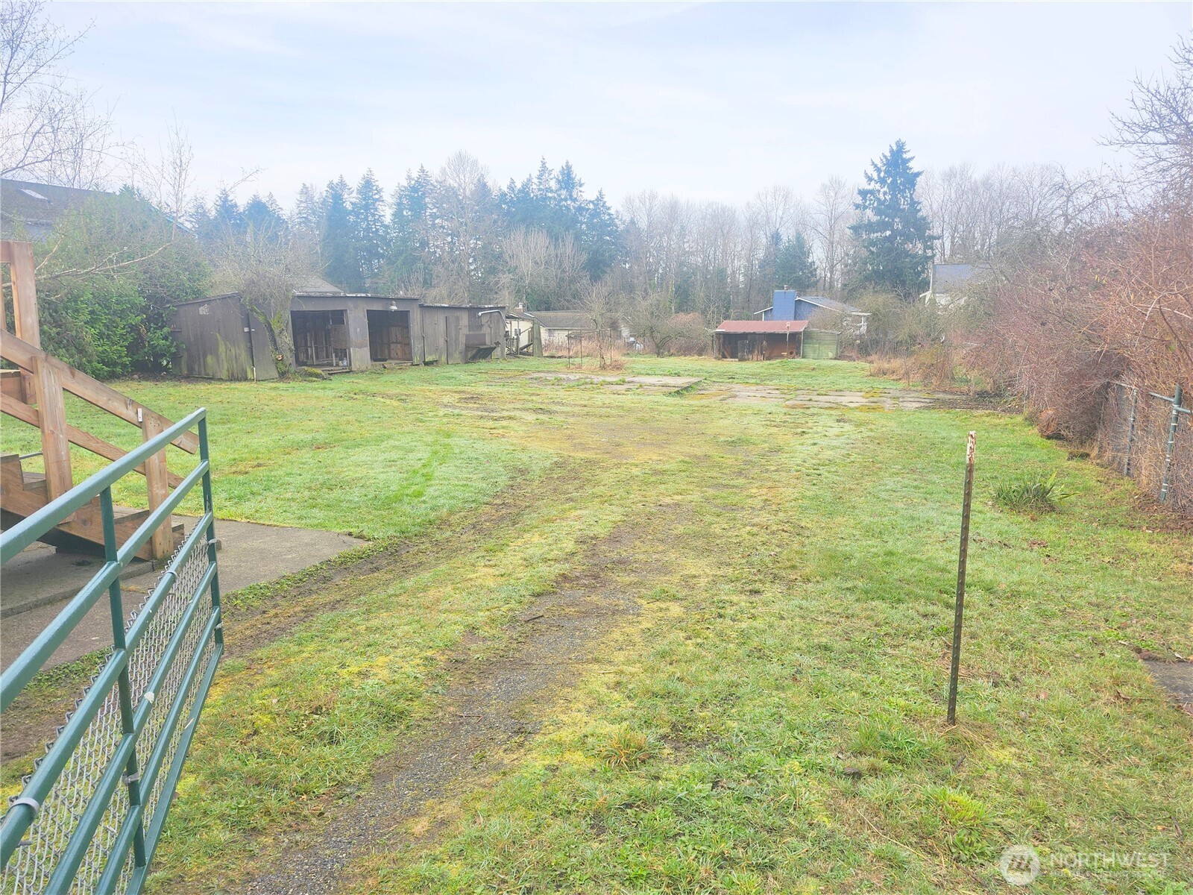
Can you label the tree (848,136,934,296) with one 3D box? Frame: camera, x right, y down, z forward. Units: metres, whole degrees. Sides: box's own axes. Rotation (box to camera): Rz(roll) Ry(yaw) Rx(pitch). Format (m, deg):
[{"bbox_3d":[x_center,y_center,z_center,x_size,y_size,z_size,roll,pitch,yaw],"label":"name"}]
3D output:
[{"bbox_3d":[25.345,-17.508,68.040,7.400,16.868,7.400,0,9,0],"label":"tree"}]

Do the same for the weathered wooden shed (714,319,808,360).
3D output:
[{"bbox_3d":[8.635,-5.689,41.619,4.400,2.080,2.500,4,10,20],"label":"weathered wooden shed"}]

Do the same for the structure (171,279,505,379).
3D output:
[{"bbox_3d":[-8.263,-4.301,28.991,3.100,2.680,14.200,4,10,23],"label":"structure"}]

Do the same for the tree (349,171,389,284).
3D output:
[{"bbox_3d":[-25.128,-21.501,87.703,4.400,17.789,4.400,0,9,0],"label":"tree"}]

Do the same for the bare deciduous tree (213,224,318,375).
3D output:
[{"bbox_3d":[-9.579,-4.178,22.936,2.900,4.318,2.800,0,9,0],"label":"bare deciduous tree"}]

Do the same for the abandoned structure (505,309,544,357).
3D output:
[{"bbox_3d":[-3.517,-5.373,37.630,1.800,2.300,2.600,4,10,23],"label":"abandoned structure"}]

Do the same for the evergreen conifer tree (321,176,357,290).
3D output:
[{"bbox_3d":[-28.418,-21.175,87.760,4.200,17.088,4.200,0,9,0],"label":"evergreen conifer tree"}]

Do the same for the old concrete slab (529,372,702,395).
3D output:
[{"bbox_3d":[0.212,-1.900,22.286,5.400,0.150,5.000,3,10,18],"label":"old concrete slab"}]

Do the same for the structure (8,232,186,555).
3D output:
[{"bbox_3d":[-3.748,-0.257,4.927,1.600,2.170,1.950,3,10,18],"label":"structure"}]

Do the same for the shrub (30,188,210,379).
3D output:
[{"bbox_3d":[-14.053,-4.803,23.345,5.000,5.365,4.200,0,9,0],"label":"shrub"}]

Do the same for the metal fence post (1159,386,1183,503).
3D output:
[{"bbox_3d":[5.530,-0.027,7.638,0.070,1.150,0.070,0,9,0],"label":"metal fence post"}]

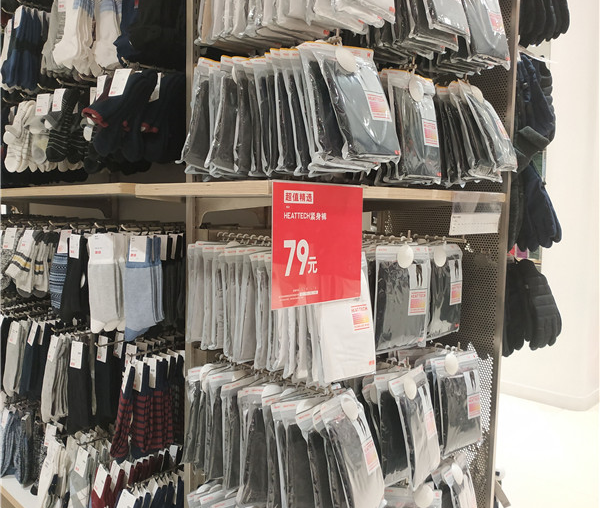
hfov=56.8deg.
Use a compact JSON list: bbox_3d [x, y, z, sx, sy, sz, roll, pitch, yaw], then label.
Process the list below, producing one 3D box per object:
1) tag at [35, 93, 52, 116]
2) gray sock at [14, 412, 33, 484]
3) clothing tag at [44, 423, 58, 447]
[{"bbox_3d":[-0.779,-0.451,1.680,0.045,0.066,0.004,5,-2,16],"label":"tag"},{"bbox_3d":[-0.991,0.697,1.988,0.068,0.238,0.030,4,5,33],"label":"gray sock"},{"bbox_3d":[-0.765,0.560,1.705,0.045,0.066,0.004,1,-8,30],"label":"clothing tag"}]

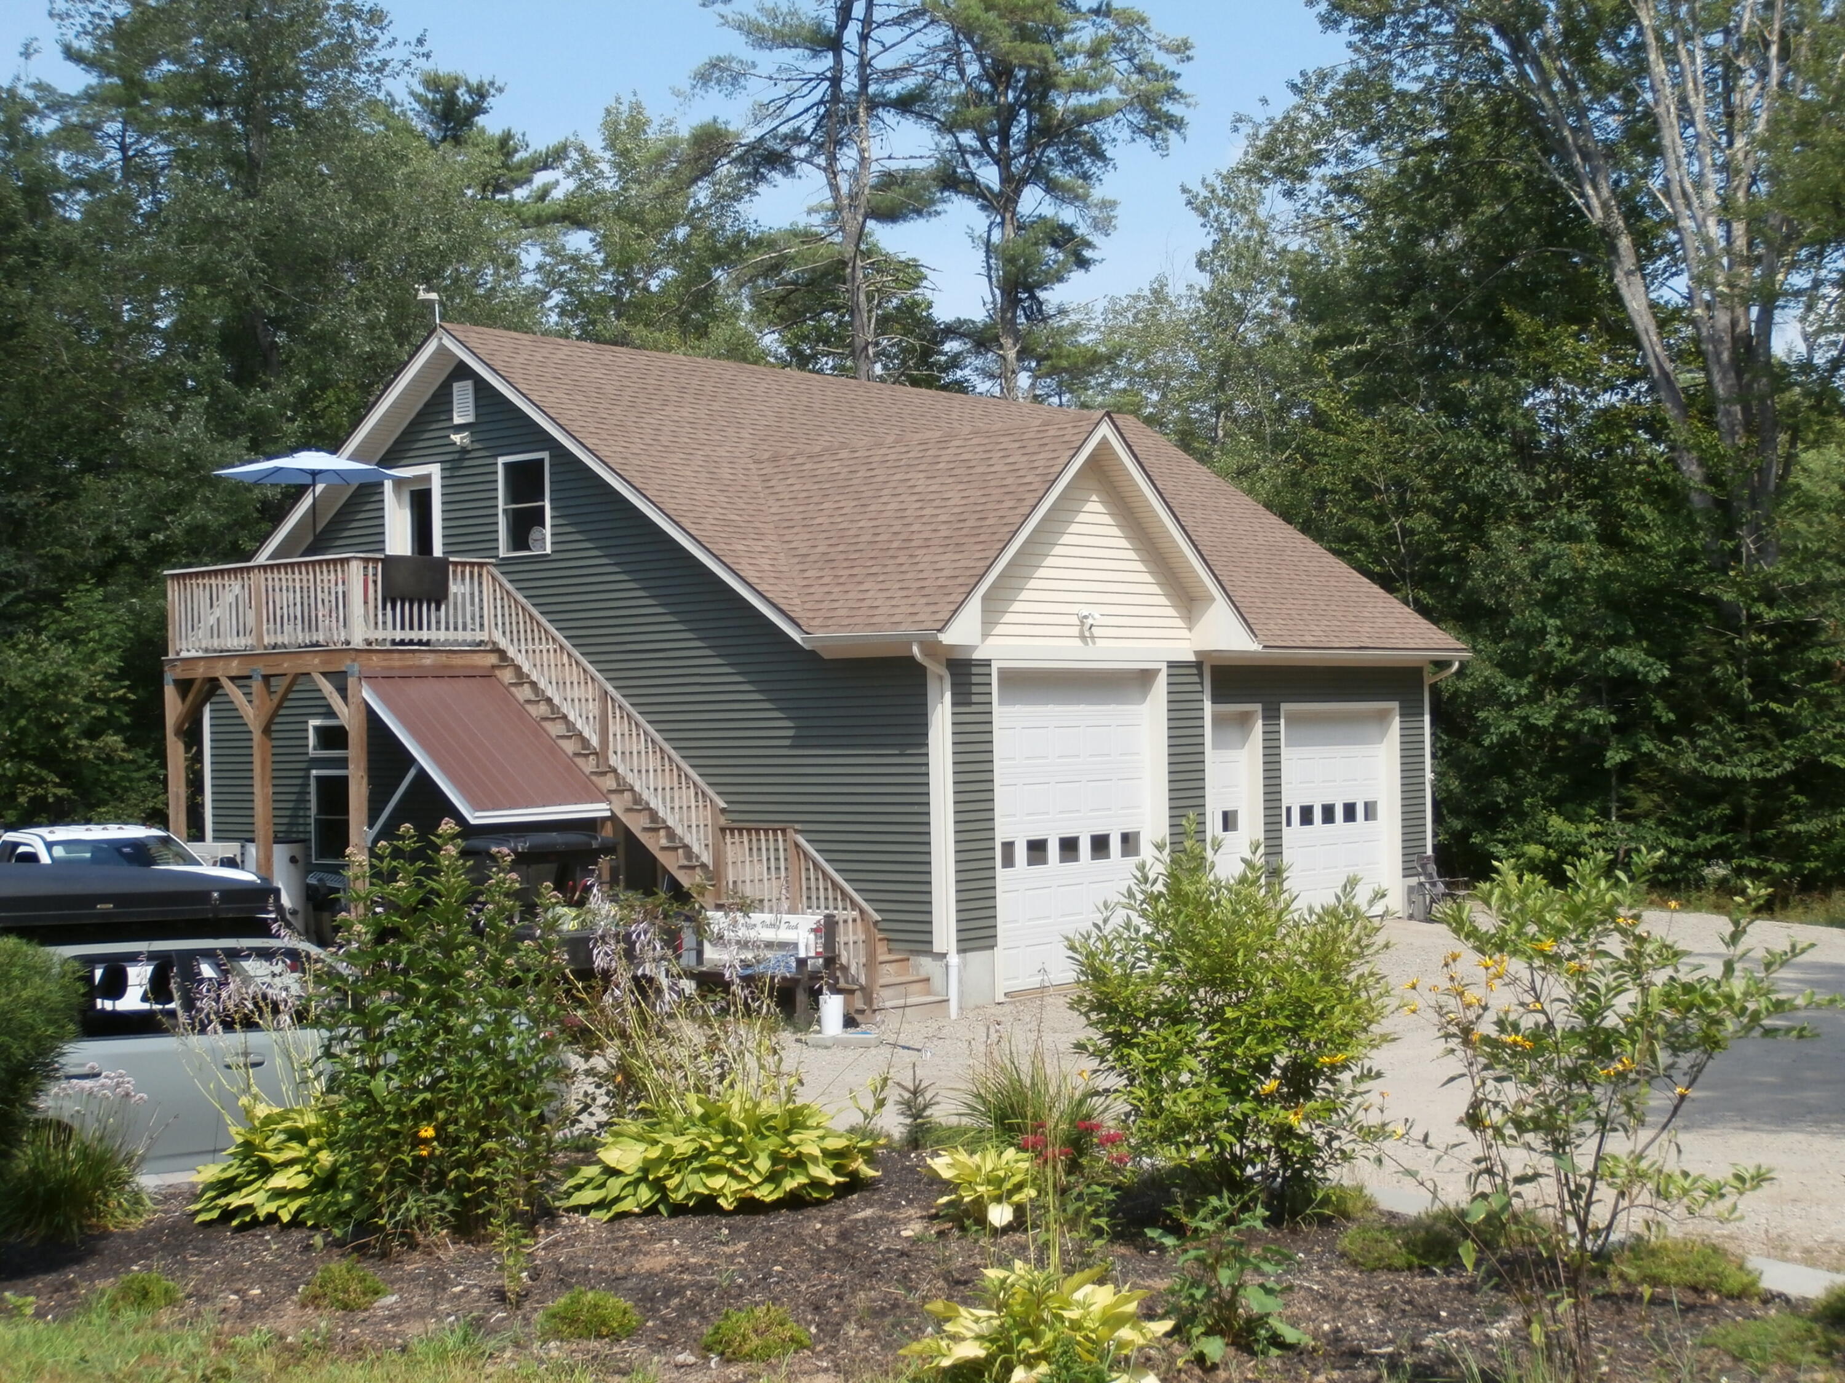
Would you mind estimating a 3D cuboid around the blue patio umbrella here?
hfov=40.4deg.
[{"bbox_3d":[-7.266,-1.654,29.980,2.260,2.475,2.260,-2,-1,40],"label":"blue patio umbrella"}]

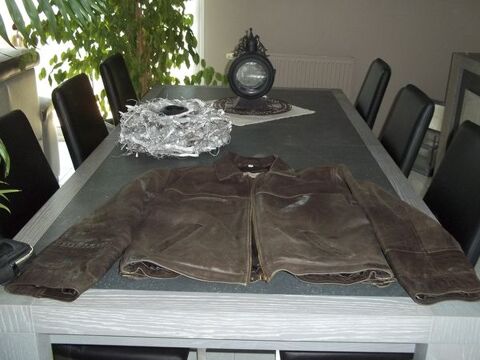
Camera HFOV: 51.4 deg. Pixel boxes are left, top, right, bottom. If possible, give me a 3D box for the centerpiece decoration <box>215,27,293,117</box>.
[{"bbox_3d":[0.063,-0.548,2.445,0.386,0.372,0.386,1,23,1],"label":"centerpiece decoration"}]

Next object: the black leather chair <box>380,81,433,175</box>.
[{"bbox_3d":[0.391,0.118,2.067,0.570,0.960,0.410,1,23,1],"label":"black leather chair"}]

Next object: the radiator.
[{"bbox_3d":[0.433,-0.682,3.985,0.894,0.600,0.100,5,23,9],"label":"radiator"}]

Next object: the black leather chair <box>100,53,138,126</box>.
[{"bbox_3d":[-0.387,-0.156,2.701,0.570,0.960,0.410,1,23,1],"label":"black leather chair"}]

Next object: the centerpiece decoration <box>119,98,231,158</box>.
[{"bbox_3d":[-0.244,-0.204,1.899,0.424,0.149,0.424,1,23,1],"label":"centerpiece decoration"}]

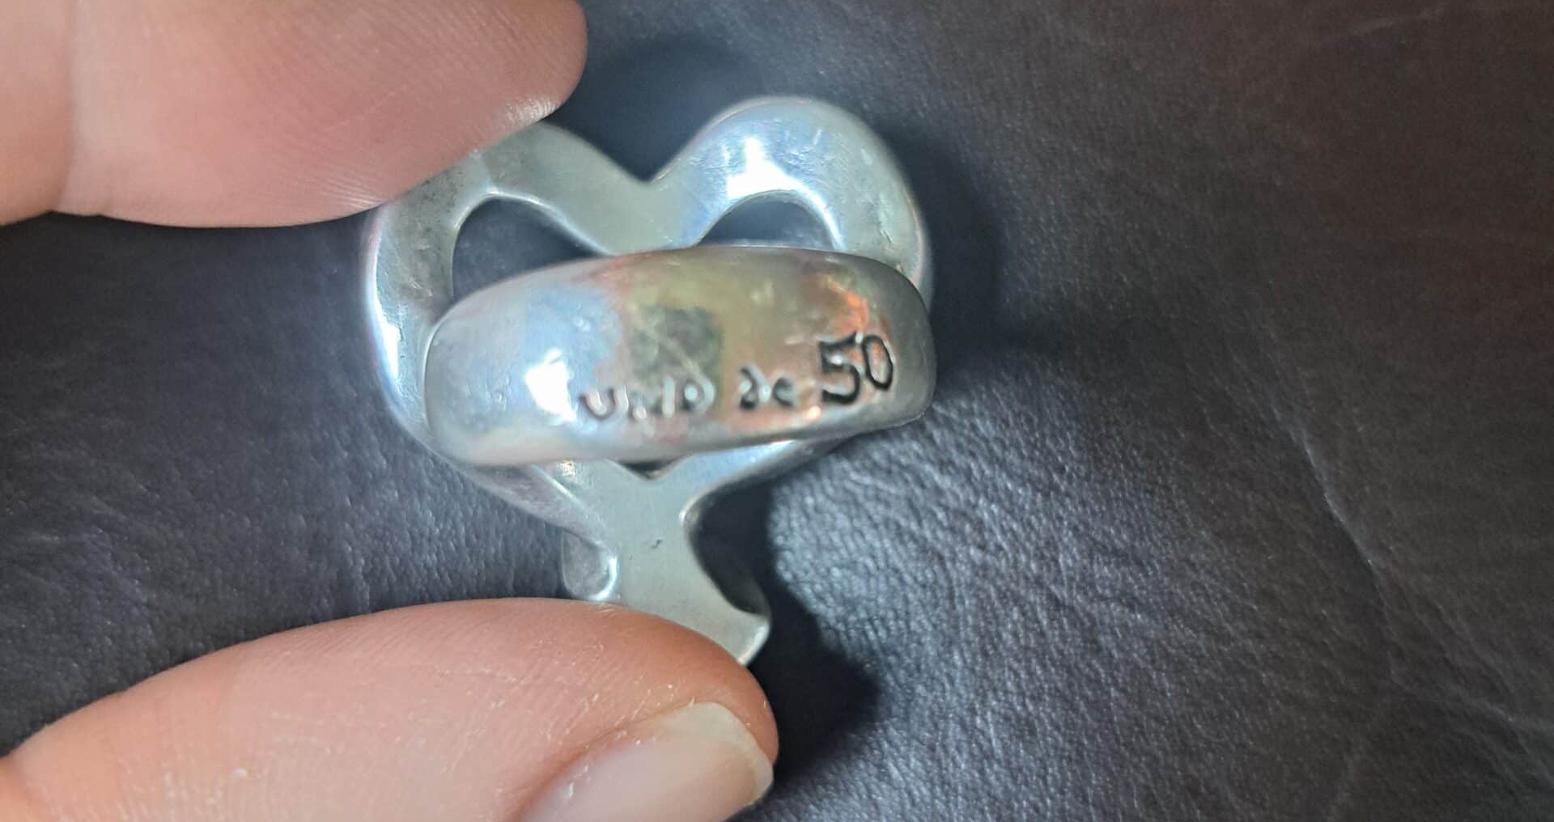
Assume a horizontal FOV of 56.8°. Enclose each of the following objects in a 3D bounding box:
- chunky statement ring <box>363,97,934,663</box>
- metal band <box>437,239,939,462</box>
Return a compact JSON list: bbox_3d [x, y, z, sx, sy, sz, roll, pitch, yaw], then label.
[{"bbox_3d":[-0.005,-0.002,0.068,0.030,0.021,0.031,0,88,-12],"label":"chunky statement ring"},{"bbox_3d":[-0.004,-0.002,0.064,0.022,0.021,0.008,-4,90,-12],"label":"metal band"}]

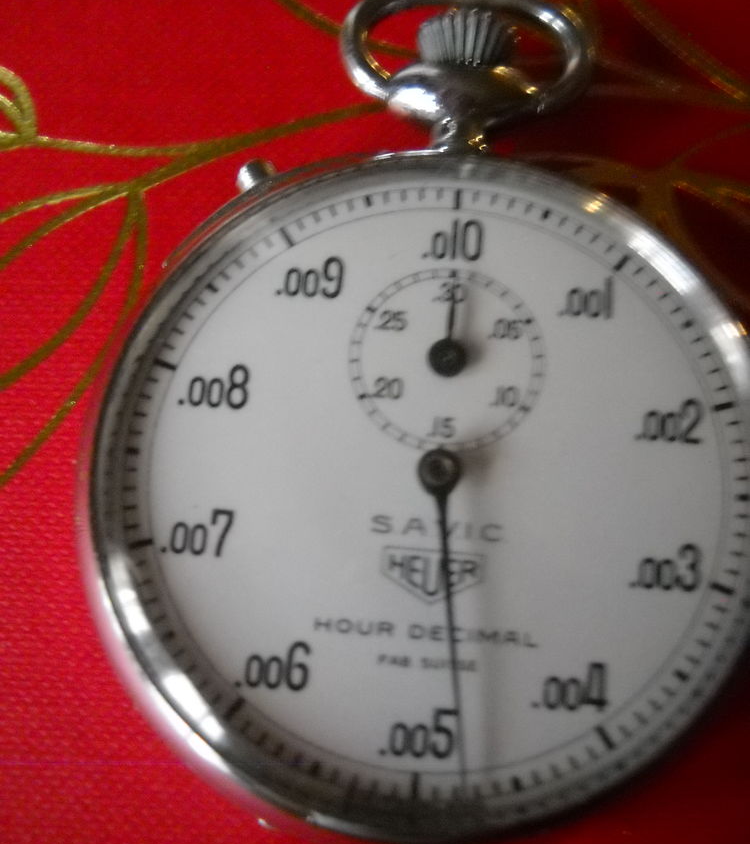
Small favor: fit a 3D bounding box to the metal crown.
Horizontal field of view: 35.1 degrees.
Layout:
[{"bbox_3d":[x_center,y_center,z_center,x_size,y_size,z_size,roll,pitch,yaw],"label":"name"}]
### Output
[{"bbox_3d":[0.008,-0.030,0.100,0.008,0.008,0.006,4,76,2],"label":"metal crown"}]

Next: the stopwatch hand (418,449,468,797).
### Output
[{"bbox_3d":[0.005,0.013,0.083,0.003,0.001,0.024,-4,76,0],"label":"stopwatch hand"}]

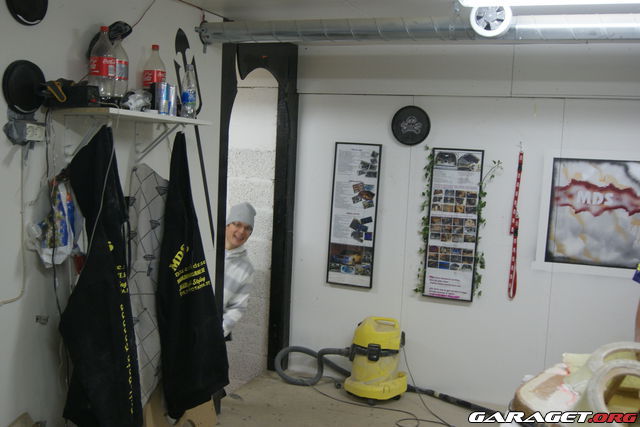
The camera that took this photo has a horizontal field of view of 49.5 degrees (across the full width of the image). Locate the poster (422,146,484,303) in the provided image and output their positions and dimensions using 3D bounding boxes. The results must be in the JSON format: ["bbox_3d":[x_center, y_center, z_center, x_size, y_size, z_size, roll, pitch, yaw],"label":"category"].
[{"bbox_3d":[0.819,0.071,4.269,0.310,0.925,0.020,5,5,21],"label":"poster"}]

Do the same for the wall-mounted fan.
[{"bbox_3d":[0.701,-0.802,2.838,0.166,0.166,0.090,5,5,21],"label":"wall-mounted fan"}]

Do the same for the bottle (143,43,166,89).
[{"bbox_3d":[-0.725,-0.582,3.052,0.098,0.318,0.098,5,5,21],"label":"bottle"}]

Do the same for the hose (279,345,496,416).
[{"bbox_3d":[0.412,1.001,4.315,1.410,0.260,0.290,5,5,21],"label":"hose"}]

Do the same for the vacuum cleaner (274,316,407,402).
[{"bbox_3d":[0.149,0.865,4.346,0.810,0.500,0.390,4,5,12],"label":"vacuum cleaner"}]

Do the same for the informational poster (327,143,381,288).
[{"bbox_3d":[0.222,0.014,4.503,0.311,0.926,0.020,5,5,21],"label":"informational poster"}]

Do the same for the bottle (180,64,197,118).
[{"bbox_3d":[-0.571,-0.531,3.042,0.066,0.234,0.066,3,5,0],"label":"bottle"}]

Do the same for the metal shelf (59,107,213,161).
[{"bbox_3d":[-0.745,-0.309,2.881,0.250,0.197,0.730,5,5,21],"label":"metal shelf"}]

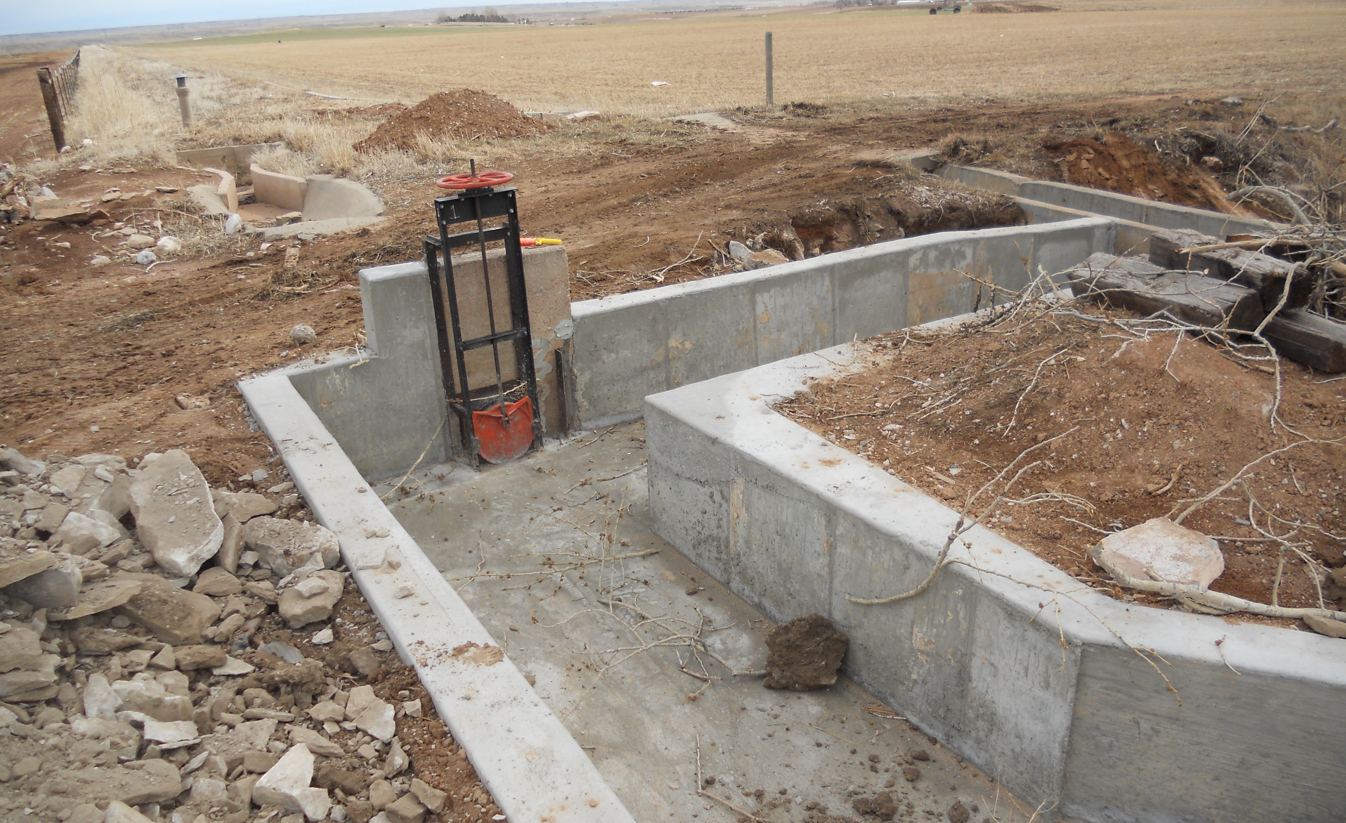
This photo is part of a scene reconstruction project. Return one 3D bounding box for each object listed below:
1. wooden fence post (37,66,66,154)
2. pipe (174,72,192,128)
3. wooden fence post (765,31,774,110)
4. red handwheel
[{"bbox_3d":[-9.575,-4.630,16.192,0.180,1.219,0.180,-1,20,0],"label":"wooden fence post"},{"bbox_3d":[-8.740,-5.575,18.787,0.220,0.939,0.220,-1,20,0],"label":"pipe"},{"bbox_3d":[1.721,-6.063,18.651,0.118,1.282,0.118,-3,21,0],"label":"wooden fence post"},{"bbox_3d":[-0.982,-1.141,5.200,0.388,0.050,0.388,-2,21,0],"label":"red handwheel"}]

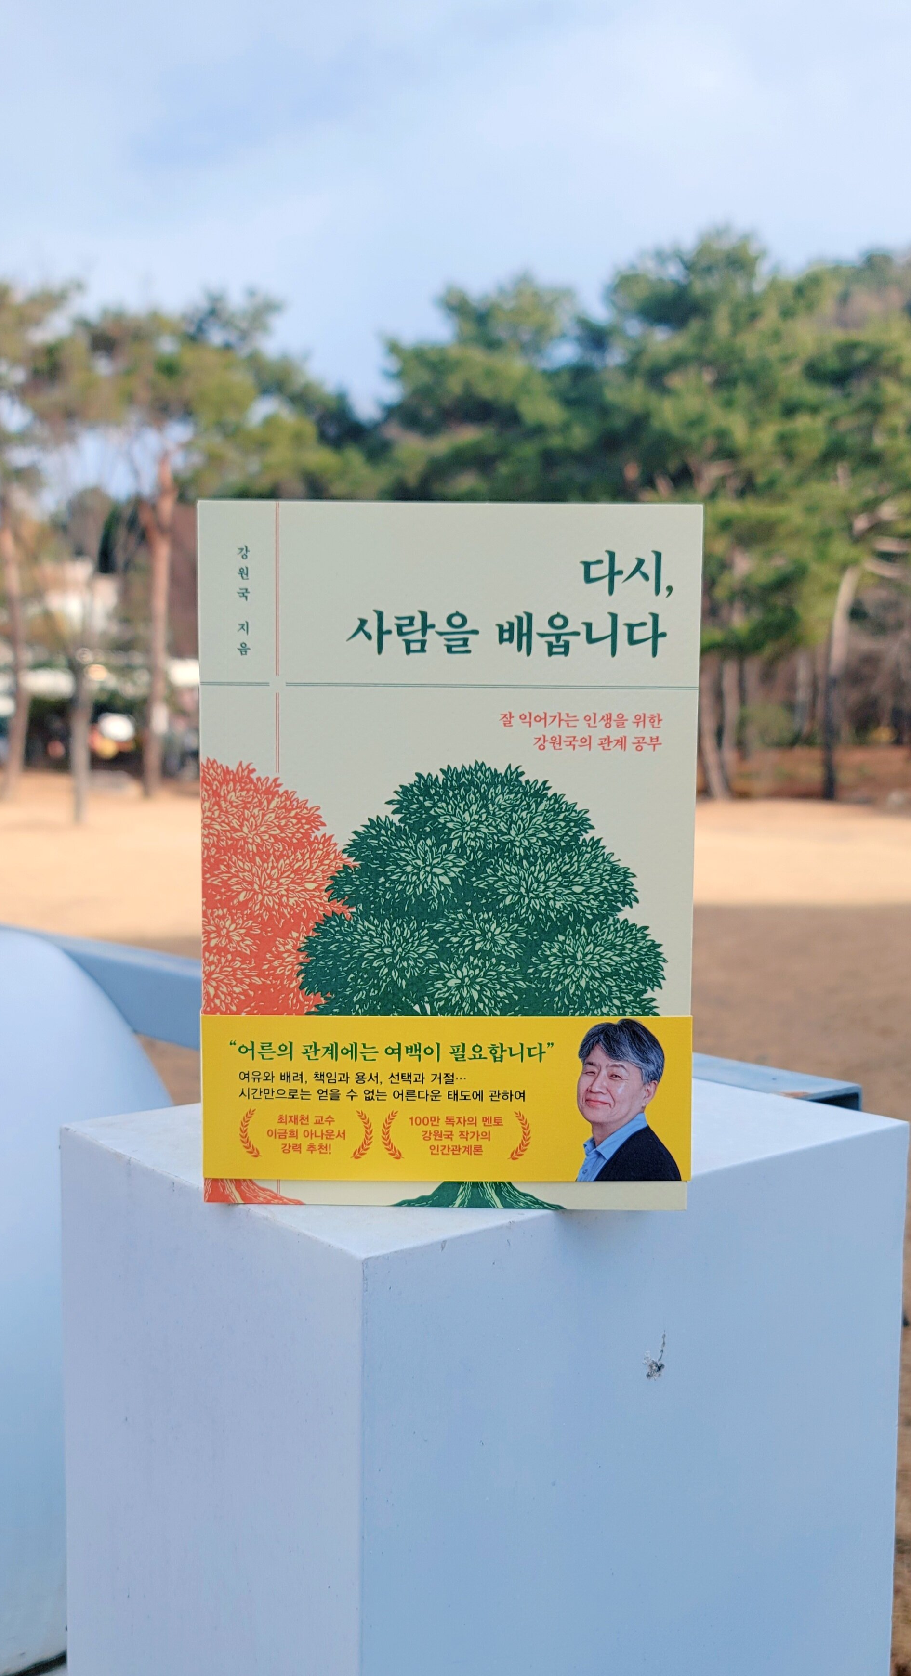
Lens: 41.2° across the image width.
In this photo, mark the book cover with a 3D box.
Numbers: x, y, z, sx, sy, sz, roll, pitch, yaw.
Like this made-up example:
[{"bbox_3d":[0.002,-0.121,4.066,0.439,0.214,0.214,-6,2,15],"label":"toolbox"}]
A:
[{"bbox_3d":[-0.002,0.006,0.365,0.145,0.208,0.020,1,4,1],"label":"book cover"}]

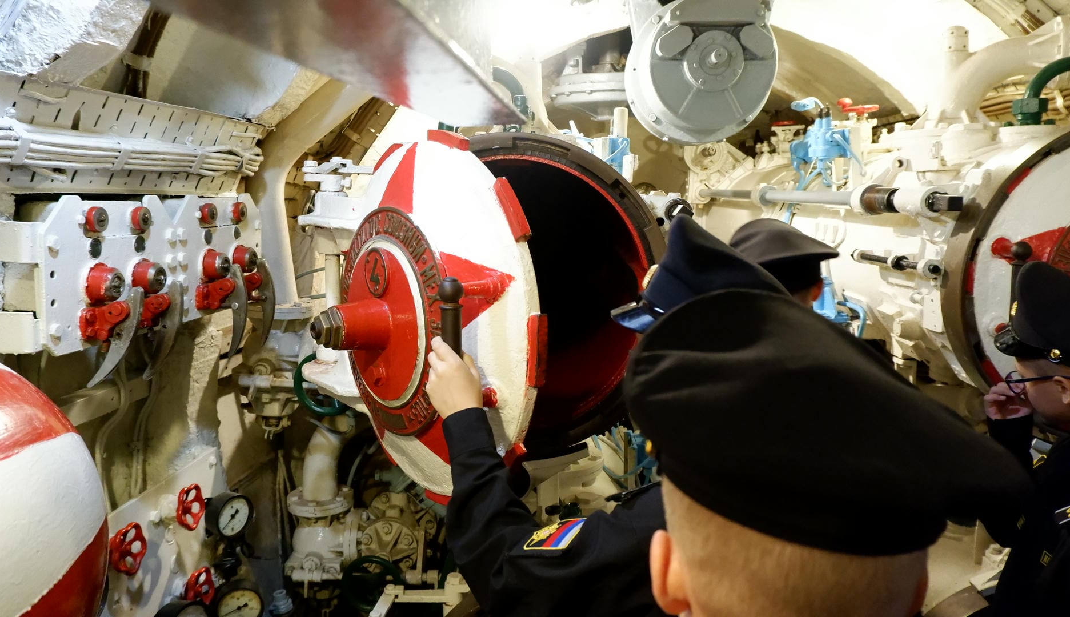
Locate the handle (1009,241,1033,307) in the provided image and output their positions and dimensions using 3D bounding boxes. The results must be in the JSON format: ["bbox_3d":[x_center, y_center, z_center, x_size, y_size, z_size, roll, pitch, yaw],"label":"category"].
[{"bbox_3d":[0.895,-0.029,1.399,0.038,0.195,0.040,-2,10,-9],"label":"handle"}]

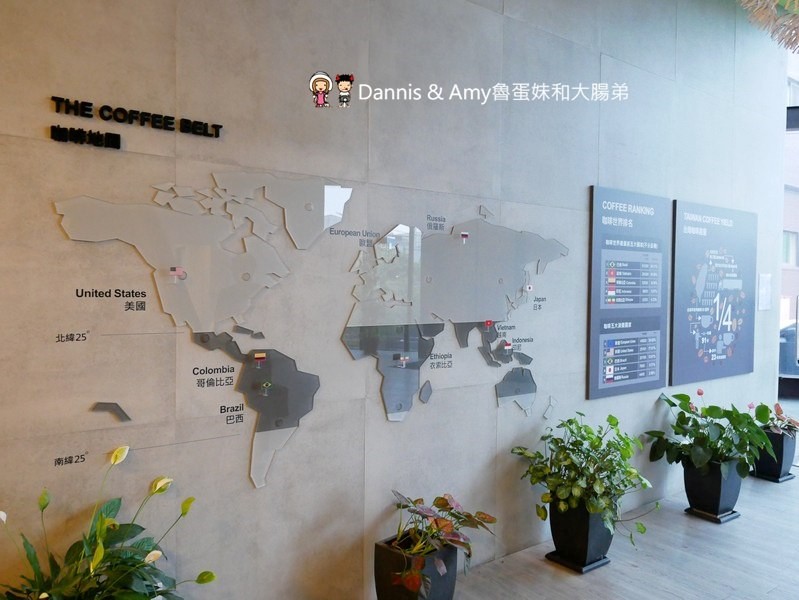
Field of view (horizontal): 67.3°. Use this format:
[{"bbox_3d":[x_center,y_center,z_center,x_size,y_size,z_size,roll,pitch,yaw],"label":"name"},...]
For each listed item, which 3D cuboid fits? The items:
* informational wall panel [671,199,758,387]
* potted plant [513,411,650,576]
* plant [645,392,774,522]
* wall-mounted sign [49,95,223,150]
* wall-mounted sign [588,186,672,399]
[{"bbox_3d":[2.392,-0.050,4.525,1.218,1.288,0.032,0,1,-36],"label":"informational wall panel"},{"bbox_3d":[0.976,1.001,3.203,0.600,0.785,0.520,0,1,-36],"label":"potted plant"},{"bbox_3d":[2.041,0.988,3.903,0.700,0.800,0.580,0,1,-36],"label":"plant"},{"bbox_3d":[-0.906,-0.587,2.118,0.563,0.144,0.025,0,1,-36],"label":"wall-mounted sign"},{"bbox_3d":[1.492,-0.041,3.871,0.847,1.288,0.032,0,1,-36],"label":"wall-mounted sign"}]

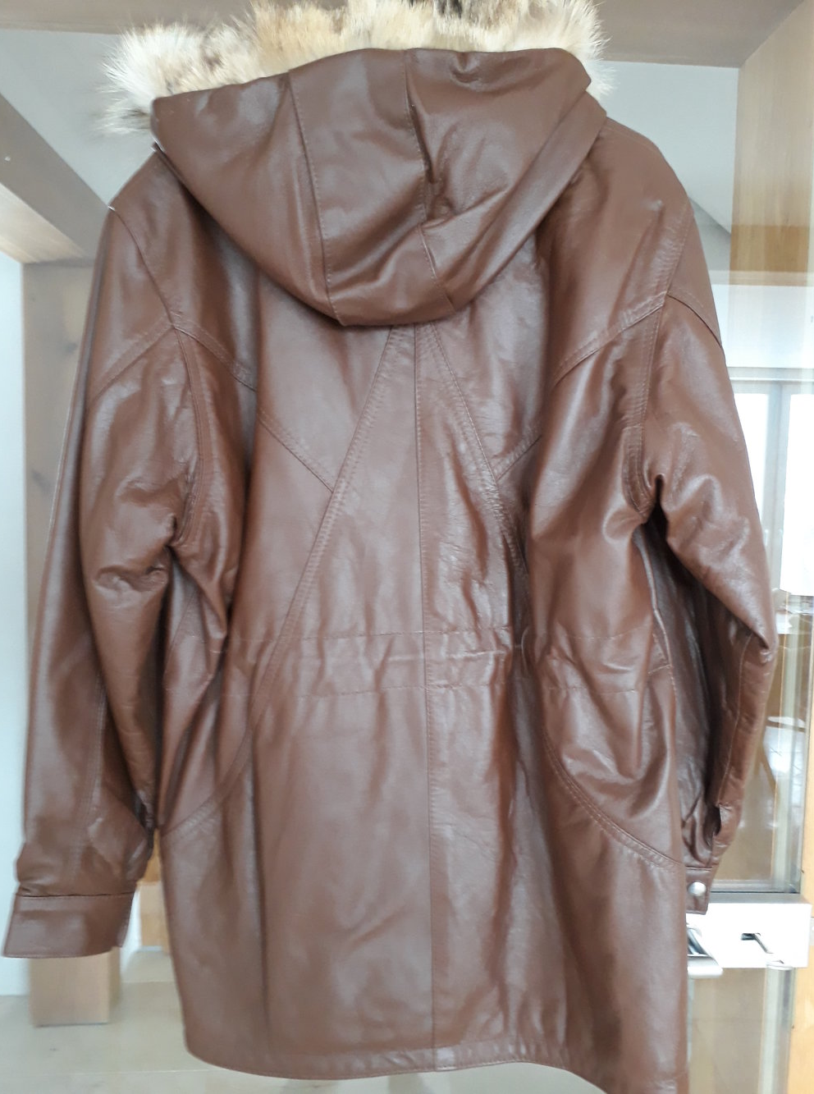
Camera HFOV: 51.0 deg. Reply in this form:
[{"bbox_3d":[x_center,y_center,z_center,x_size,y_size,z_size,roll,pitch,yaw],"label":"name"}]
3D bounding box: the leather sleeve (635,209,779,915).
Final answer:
[{"bbox_3d":[0.278,0.022,0.800,0.155,0.650,0.190,1,4,3],"label":"leather sleeve"}]

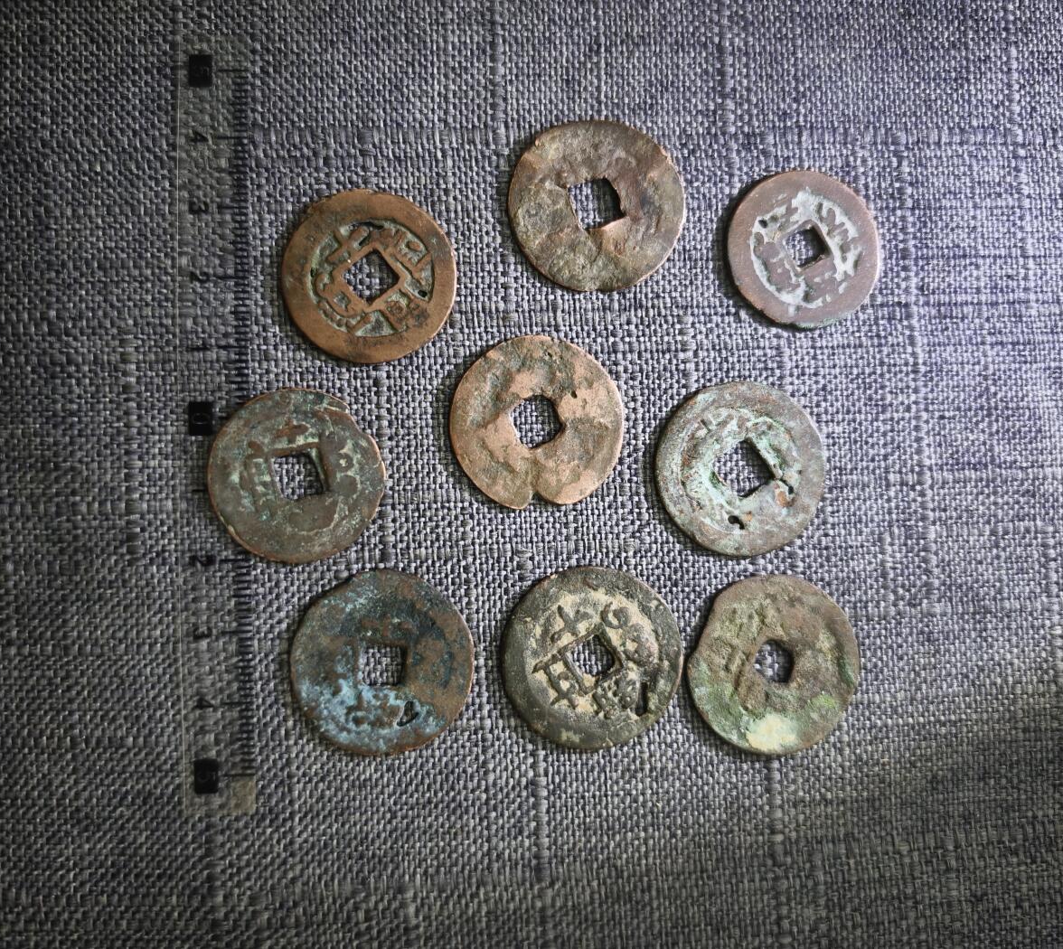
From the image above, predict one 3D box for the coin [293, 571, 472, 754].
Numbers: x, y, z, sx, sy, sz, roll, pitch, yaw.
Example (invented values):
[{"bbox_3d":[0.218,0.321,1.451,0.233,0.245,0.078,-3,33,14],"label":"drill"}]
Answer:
[{"bbox_3d":[-0.021,0.027,0.119,0.026,0.002,0.026,0,88,-7],"label":"coin"}]

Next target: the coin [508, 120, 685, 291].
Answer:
[{"bbox_3d":[0.010,-0.040,0.125,0.026,0.002,0.026,0,88,-7],"label":"coin"}]

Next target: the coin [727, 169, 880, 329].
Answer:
[{"bbox_3d":[0.042,-0.035,0.129,0.025,0.002,0.025,0,88,-7],"label":"coin"}]

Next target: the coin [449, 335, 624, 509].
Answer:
[{"bbox_3d":[0.001,-0.008,0.123,0.026,0.002,0.026,0,88,-7],"label":"coin"}]

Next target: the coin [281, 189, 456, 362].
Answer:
[{"bbox_3d":[-0.023,-0.029,0.121,0.025,0.002,0.025,0,88,-7],"label":"coin"}]

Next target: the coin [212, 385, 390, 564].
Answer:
[{"bbox_3d":[-0.033,0.000,0.119,0.025,0.002,0.025,0,88,-7],"label":"coin"}]

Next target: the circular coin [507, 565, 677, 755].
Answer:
[{"bbox_3d":[0.009,0.027,0.123,0.027,0.002,0.027,0,88,-7],"label":"circular coin"}]

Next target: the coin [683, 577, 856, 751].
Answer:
[{"bbox_3d":[0.036,0.029,0.126,0.027,0.002,0.027,0,88,-7],"label":"coin"}]

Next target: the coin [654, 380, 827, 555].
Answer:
[{"bbox_3d":[0.032,-0.001,0.126,0.027,0.002,0.027,0,88,-7],"label":"coin"}]

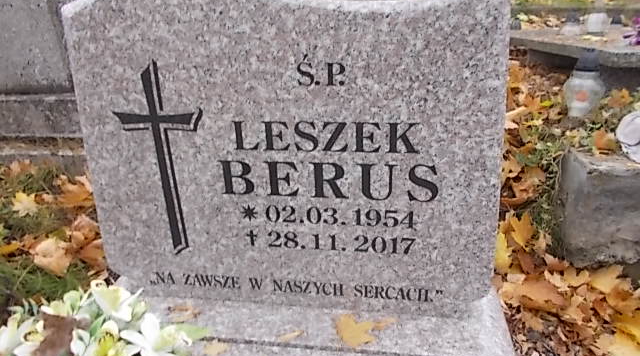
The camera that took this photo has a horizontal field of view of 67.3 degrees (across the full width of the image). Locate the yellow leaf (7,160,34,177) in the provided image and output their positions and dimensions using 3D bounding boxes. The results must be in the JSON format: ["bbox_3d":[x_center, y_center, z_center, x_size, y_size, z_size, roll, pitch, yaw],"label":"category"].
[{"bbox_3d":[-1.009,-0.032,1.620,0.090,0.030,0.065,-19,30,-30],"label":"yellow leaf"}]

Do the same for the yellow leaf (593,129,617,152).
[{"bbox_3d":[0.645,-0.085,1.090,0.052,0.038,0.050,13,30,29],"label":"yellow leaf"}]

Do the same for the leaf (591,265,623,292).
[{"bbox_3d":[0.628,0.220,1.050,0.080,0.025,0.075,16,31,32],"label":"leaf"}]

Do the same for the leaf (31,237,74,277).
[{"bbox_3d":[-0.659,0.193,1.180,0.095,0.040,0.105,-19,30,-30],"label":"leaf"}]

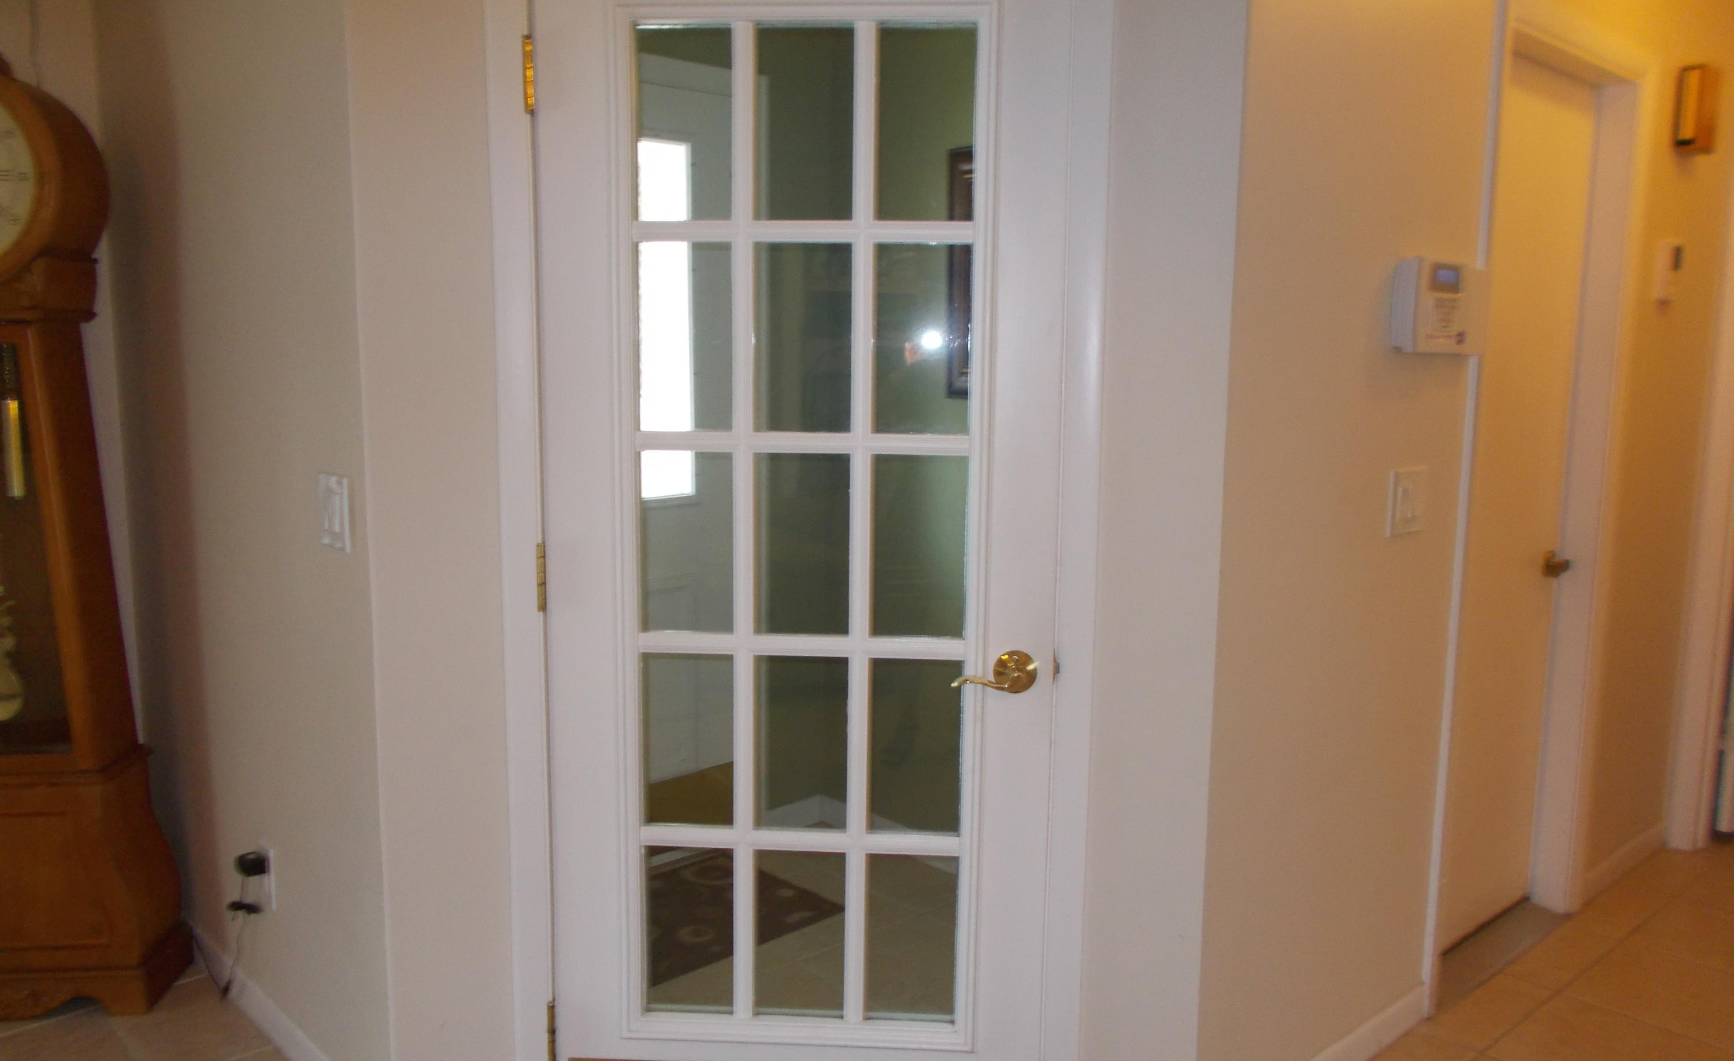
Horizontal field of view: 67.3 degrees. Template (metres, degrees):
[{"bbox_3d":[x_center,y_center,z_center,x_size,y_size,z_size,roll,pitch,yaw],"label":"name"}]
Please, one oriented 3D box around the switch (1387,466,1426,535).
[{"bbox_3d":[1.017,-0.057,2.453,0.123,0.124,0.014,-6,10,-42],"label":"switch"}]

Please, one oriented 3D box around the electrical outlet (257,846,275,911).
[{"bbox_3d":[-1.165,0.666,2.528,0.012,0.120,0.076,-7,11,-44],"label":"electrical outlet"}]

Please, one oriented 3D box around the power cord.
[{"bbox_3d":[-1.341,0.809,2.691,0.065,0.420,0.440,-7,11,-44],"label":"power cord"}]

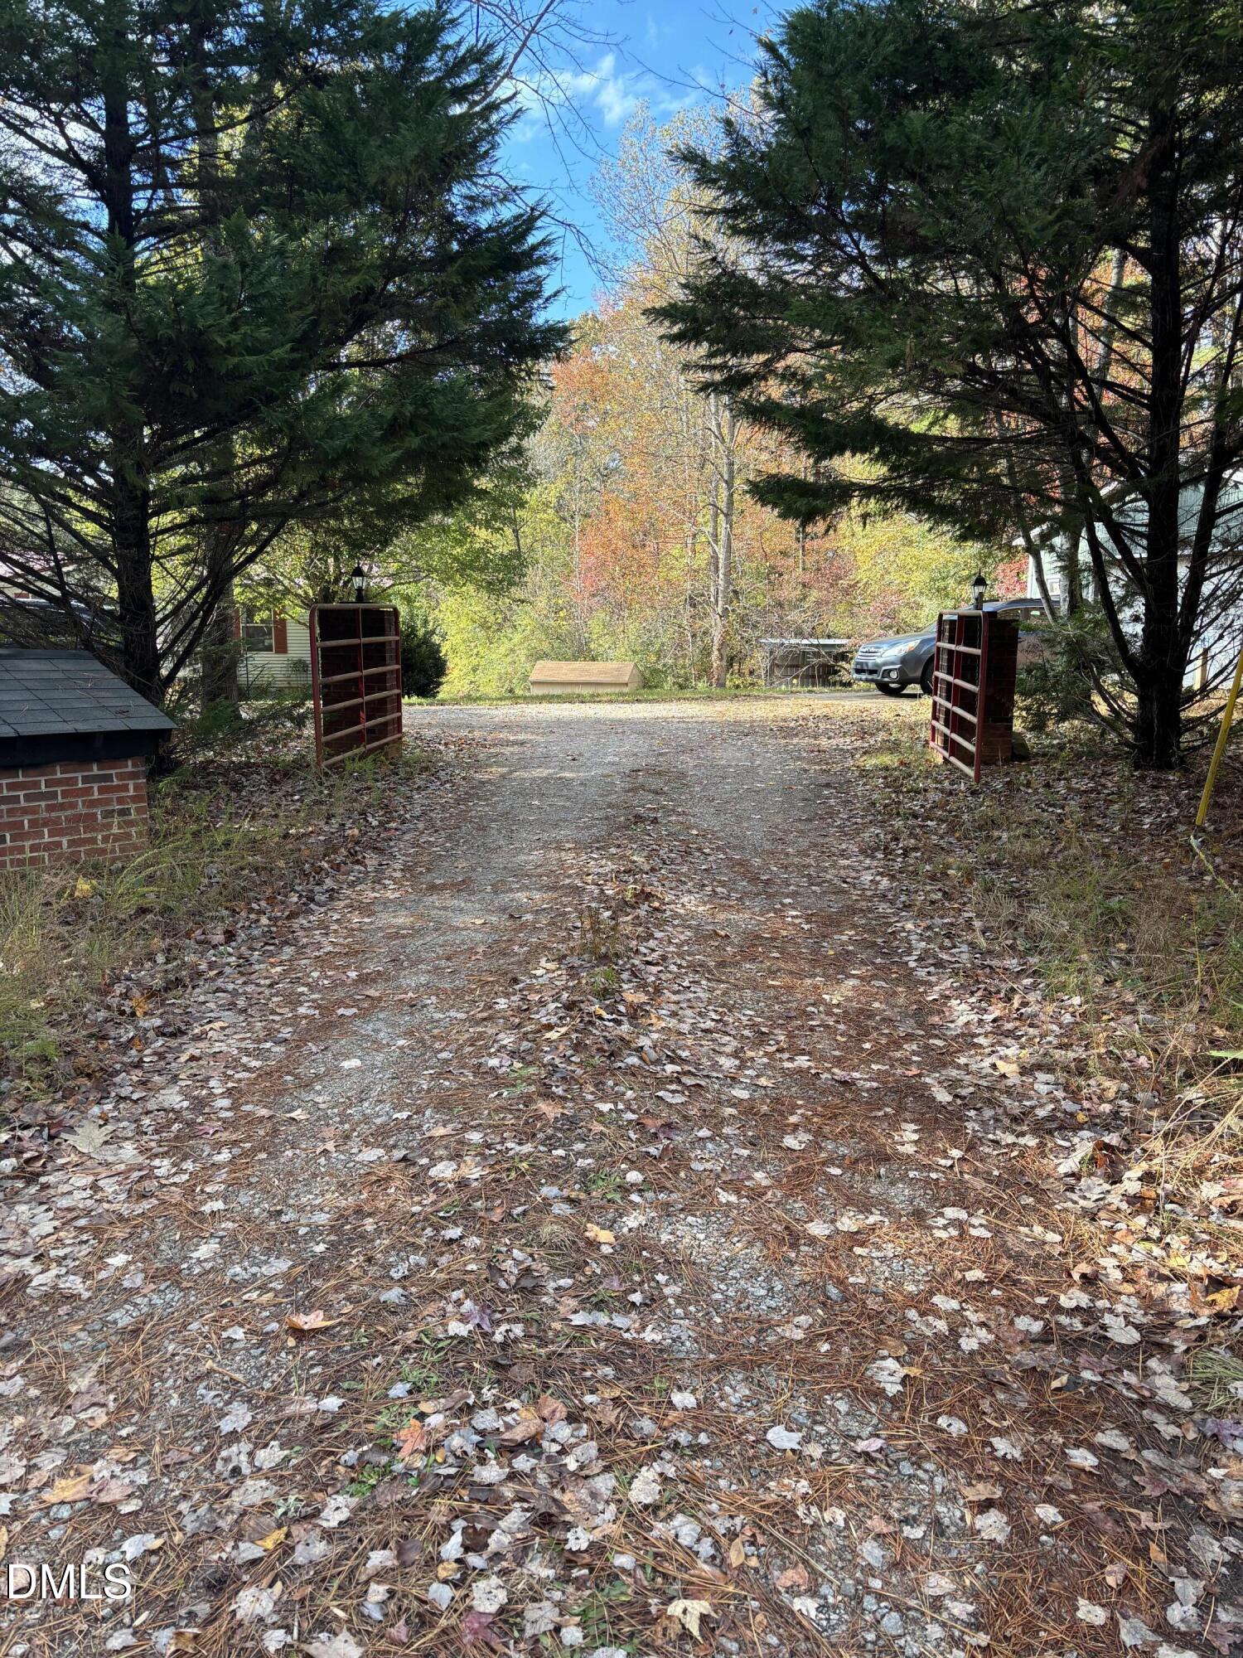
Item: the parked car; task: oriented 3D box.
[{"bbox_3d":[6.270,-3.065,21.037,4.800,1.660,1.820,-3,10,-16],"label":"parked car"}]

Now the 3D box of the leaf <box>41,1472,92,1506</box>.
[{"bbox_3d":[-0.903,1.074,2.027,0.082,0.017,0.072,0,10,0],"label":"leaf"}]

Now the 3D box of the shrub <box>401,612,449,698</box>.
[{"bbox_3d":[-3.720,-3.032,21.399,1.500,1.500,1.500,0,10,0],"label":"shrub"}]

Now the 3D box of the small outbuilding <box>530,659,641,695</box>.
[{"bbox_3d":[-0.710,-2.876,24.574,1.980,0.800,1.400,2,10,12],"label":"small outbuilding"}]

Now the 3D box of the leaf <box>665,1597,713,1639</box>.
[{"bbox_3d":[0.098,1.120,1.767,0.068,0.015,0.077,-3,10,-17],"label":"leaf"}]

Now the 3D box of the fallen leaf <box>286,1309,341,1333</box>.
[{"bbox_3d":[-0.618,0.990,2.494,0.108,0.025,0.075,0,10,0],"label":"fallen leaf"}]

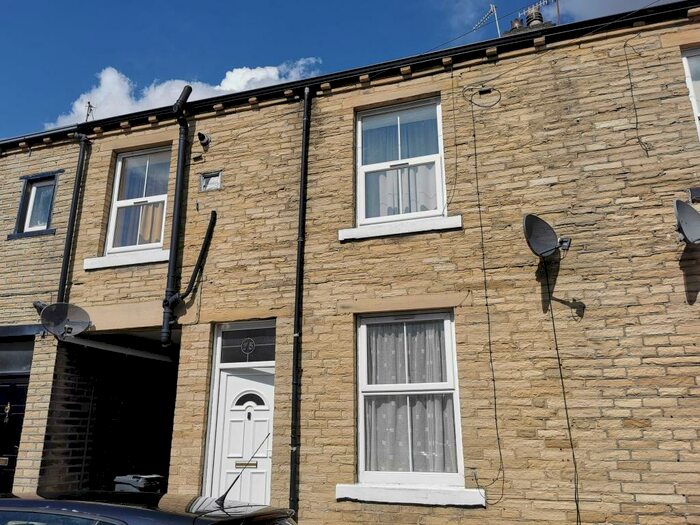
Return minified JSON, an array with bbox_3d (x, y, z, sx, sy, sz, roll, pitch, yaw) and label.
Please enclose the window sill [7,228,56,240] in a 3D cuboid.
[{"bbox_3d":[-4.425,-0.369,7.675,0.862,0.089,0.168,-5,-17,18],"label":"window sill"}]

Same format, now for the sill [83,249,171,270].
[{"bbox_3d":[-3.163,-0.015,7.910,1.519,0.152,0.190,-5,-18,17],"label":"sill"}]

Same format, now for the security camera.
[{"bbox_3d":[-2.130,-1.788,7.956,0.120,0.130,0.180,-5,-18,17],"label":"security camera"}]

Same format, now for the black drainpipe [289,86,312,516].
[{"bbox_3d":[-0.617,0.383,6.794,0.080,5.970,0.090,-5,-18,17],"label":"black drainpipe"}]

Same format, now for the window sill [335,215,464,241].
[{"bbox_3d":[0.543,-0.350,5.923,1.348,0.129,0.178,-5,-17,18],"label":"window sill"}]

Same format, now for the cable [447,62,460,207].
[{"bbox_3d":[1.263,-1.594,6.817,0.170,1.930,0.030,-5,-18,17],"label":"cable"}]

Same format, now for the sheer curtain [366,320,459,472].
[{"bbox_3d":[0.608,1.373,5.672,1.031,1.585,0.099,-5,-17,18],"label":"sheer curtain"}]

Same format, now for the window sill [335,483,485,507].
[{"bbox_3d":[0.640,2.473,5.839,1.599,0.152,0.190,-5,-18,17],"label":"window sill"}]

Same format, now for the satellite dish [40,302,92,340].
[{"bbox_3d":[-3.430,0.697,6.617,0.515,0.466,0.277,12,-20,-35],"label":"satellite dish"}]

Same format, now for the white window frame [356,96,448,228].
[{"bbox_3d":[0.576,-1.139,6.261,1.011,1.476,0.079,-5,-17,18],"label":"white window frame"}]

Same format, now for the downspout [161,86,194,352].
[{"bbox_3d":[-2.171,-0.720,6.811,0.178,3.419,0.268,-5,-17,18],"label":"downspout"}]

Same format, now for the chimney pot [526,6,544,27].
[{"bbox_3d":[3.575,-4.602,10.525,0.320,0.520,0.320,-5,-17,18],"label":"chimney pot"}]

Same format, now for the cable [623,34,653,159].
[{"bbox_3d":[3.317,-1.922,6.215,0.200,1.610,0.030,-5,-18,17],"label":"cable"}]

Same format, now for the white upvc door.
[{"bbox_3d":[-1.129,2.139,5.961,0.803,1.922,0.069,-5,-17,18],"label":"white upvc door"}]

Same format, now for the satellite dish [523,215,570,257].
[{"bbox_3d":[2.120,-0.326,5.760,0.500,0.510,0.470,11,-20,-31],"label":"satellite dish"}]

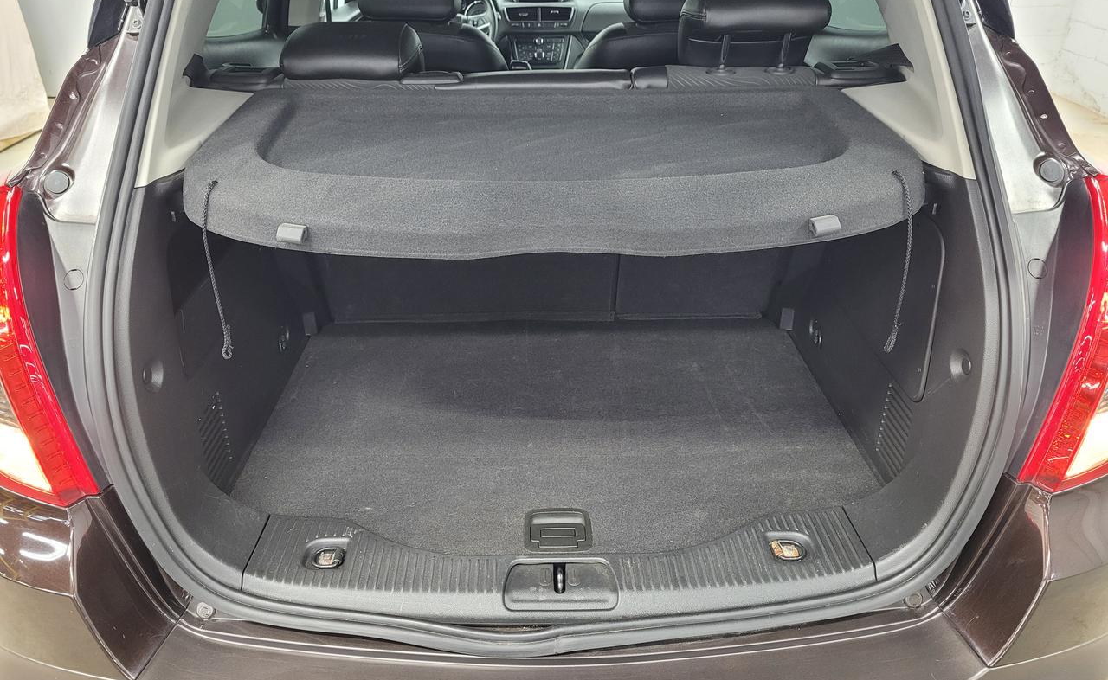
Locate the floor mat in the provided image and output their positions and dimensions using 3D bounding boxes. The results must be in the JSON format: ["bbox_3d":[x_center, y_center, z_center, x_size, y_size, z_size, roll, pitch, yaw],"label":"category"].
[{"bbox_3d":[0.002,0.132,1.425,0.965,0.025,0.699,-1,28,-1],"label":"floor mat"}]

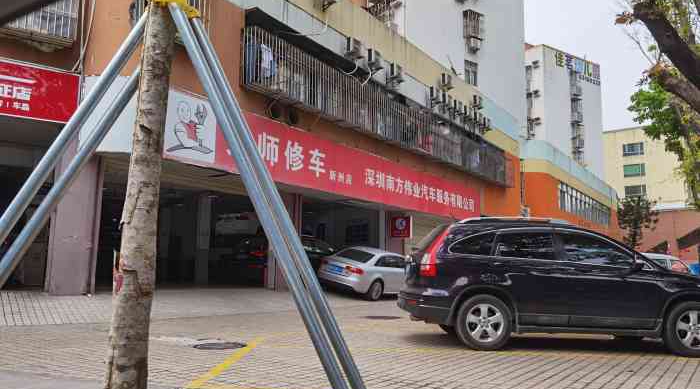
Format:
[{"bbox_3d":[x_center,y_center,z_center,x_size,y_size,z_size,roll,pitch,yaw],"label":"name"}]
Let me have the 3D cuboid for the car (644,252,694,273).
[{"bbox_3d":[7.568,2.206,13.951,4.500,1.470,1.760,5,-8,-30],"label":"car"}]

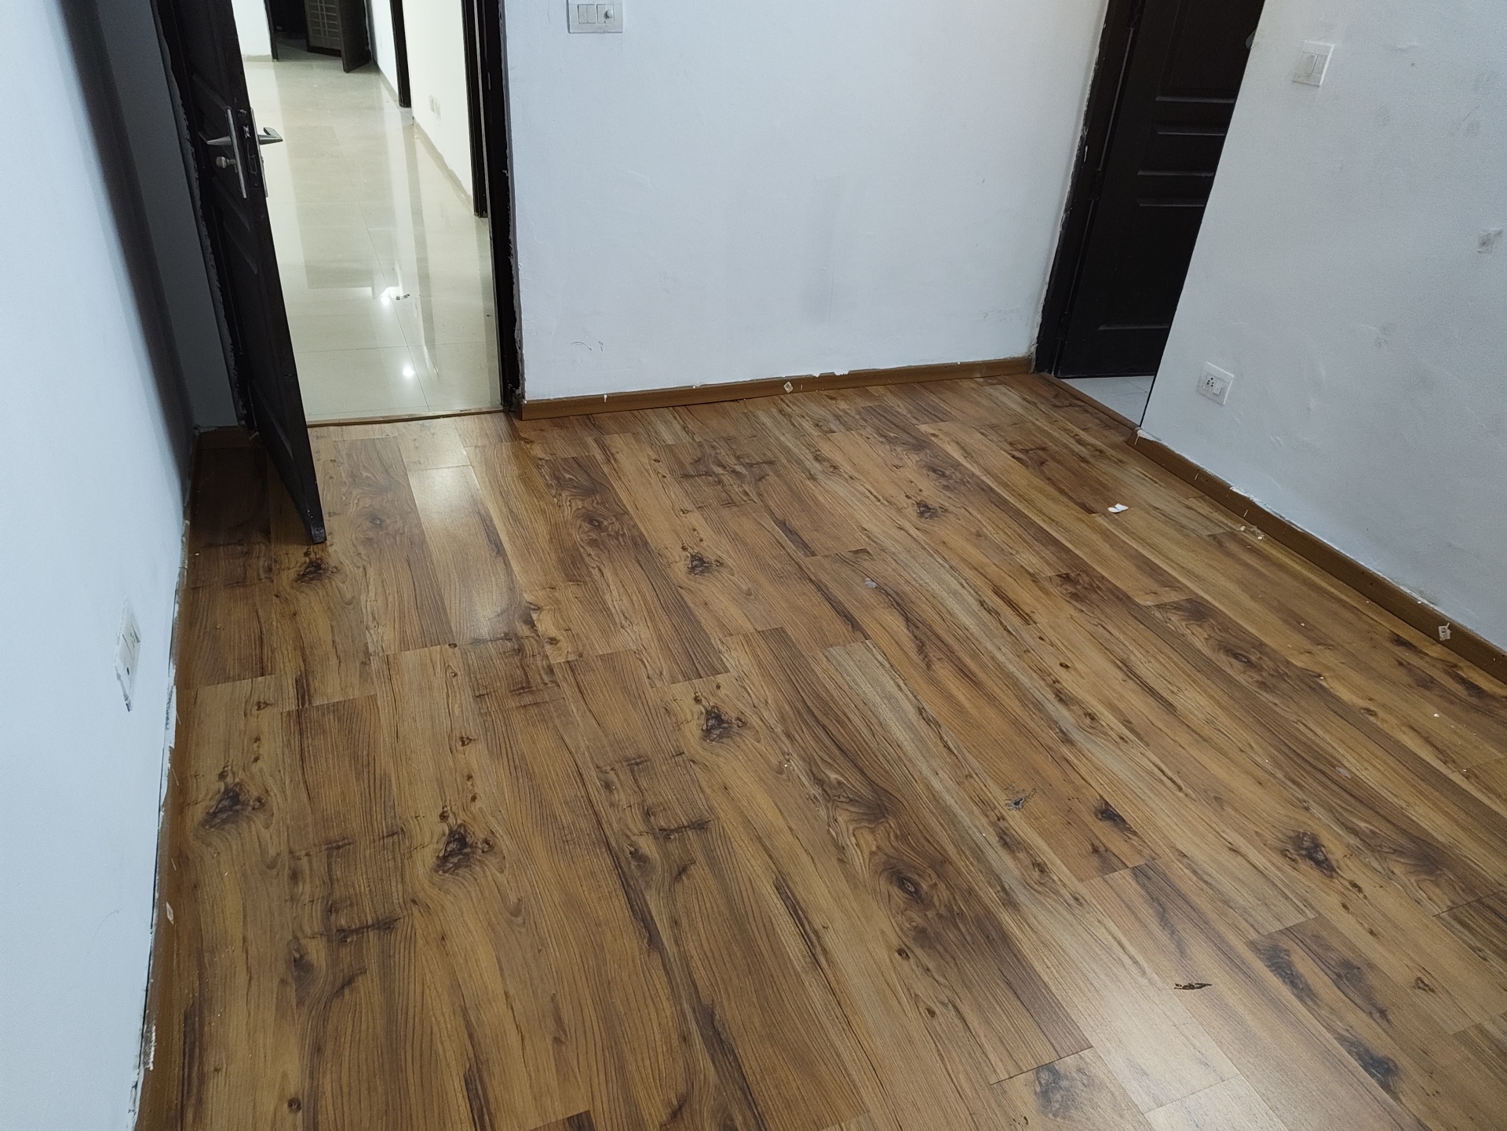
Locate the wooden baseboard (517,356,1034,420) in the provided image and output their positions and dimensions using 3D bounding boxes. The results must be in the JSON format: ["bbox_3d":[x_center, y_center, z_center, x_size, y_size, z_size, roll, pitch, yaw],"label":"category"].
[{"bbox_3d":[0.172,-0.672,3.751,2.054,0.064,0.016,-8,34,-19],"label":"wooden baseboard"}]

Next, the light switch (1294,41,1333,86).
[{"bbox_3d":[1.500,-1.344,2.683,0.012,0.095,0.091,-10,35,-20],"label":"light switch"}]

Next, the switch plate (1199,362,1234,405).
[{"bbox_3d":[1.455,-0.572,3.151,0.012,0.094,0.114,-10,35,-20],"label":"switch plate"}]

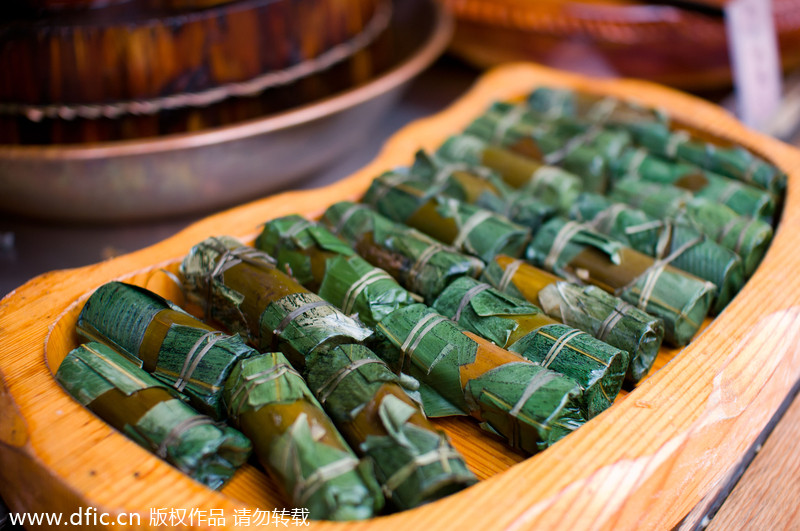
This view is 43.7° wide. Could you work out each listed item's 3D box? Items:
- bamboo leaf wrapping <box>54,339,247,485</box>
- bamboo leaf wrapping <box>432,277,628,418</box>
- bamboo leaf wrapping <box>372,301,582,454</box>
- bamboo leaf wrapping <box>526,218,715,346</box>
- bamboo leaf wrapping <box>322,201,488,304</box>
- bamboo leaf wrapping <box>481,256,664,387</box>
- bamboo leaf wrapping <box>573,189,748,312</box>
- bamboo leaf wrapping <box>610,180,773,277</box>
[{"bbox_3d":[-0.163,0.100,0.647,0.140,0.048,0.048,24,38,34],"label":"bamboo leaf wrapping"},{"bbox_3d":[0.092,0.056,0.723,0.141,0.048,0.048,26,39,36],"label":"bamboo leaf wrapping"},{"bbox_3d":[0.053,0.076,0.689,0.145,0.048,0.048,26,39,36],"label":"bamboo leaf wrapping"},{"bbox_3d":[0.175,0.009,0.802,0.048,0.048,0.150,-22,38,-33],"label":"bamboo leaf wrapping"},{"bbox_3d":[0.000,-0.014,0.839,0.048,0.048,0.144,-27,40,-37],"label":"bamboo leaf wrapping"},{"bbox_3d":[0.128,0.038,0.752,0.135,0.048,0.048,26,39,35],"label":"bamboo leaf wrapping"},{"bbox_3d":[0.215,-0.015,0.842,0.048,0.048,0.143,-23,38,-34],"label":"bamboo leaf wrapping"},{"bbox_3d":[0.254,-0.034,0.875,0.131,0.048,0.048,26,39,36],"label":"bamboo leaf wrapping"}]

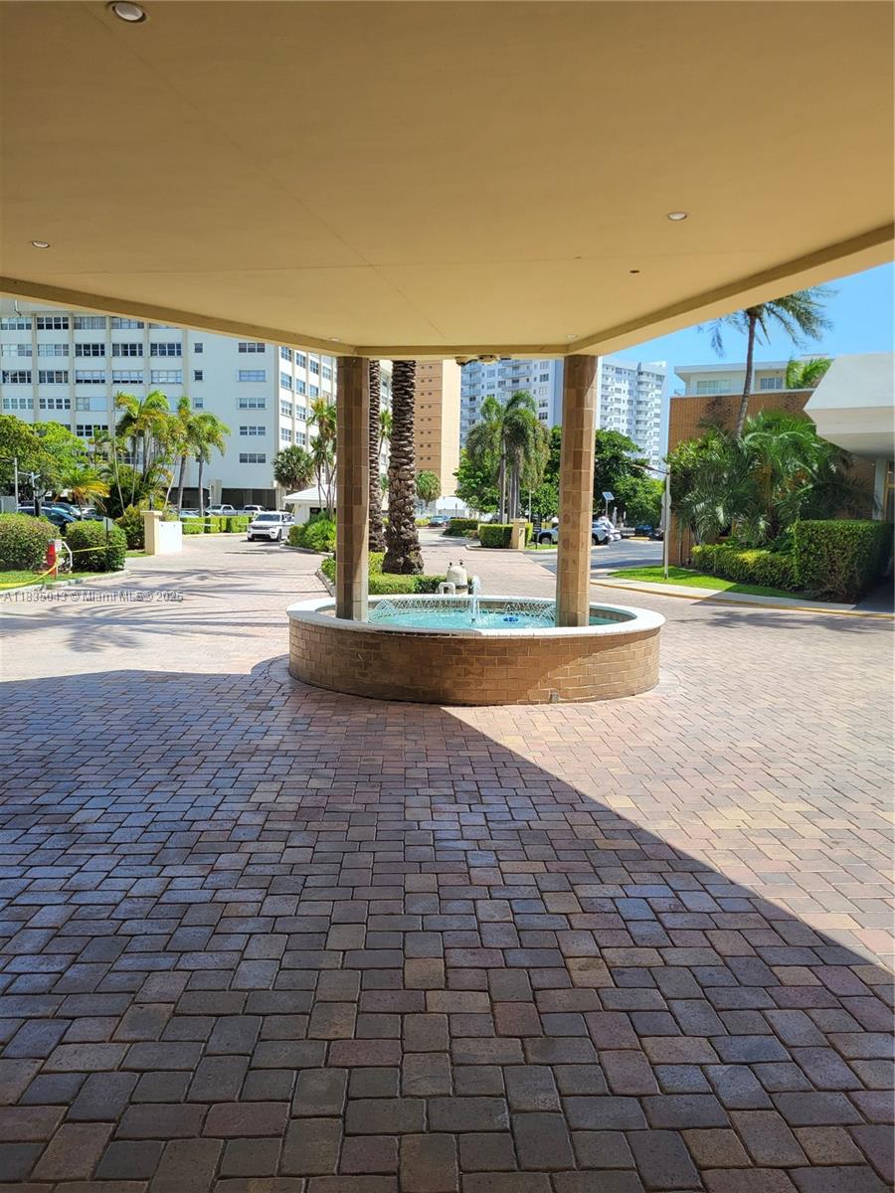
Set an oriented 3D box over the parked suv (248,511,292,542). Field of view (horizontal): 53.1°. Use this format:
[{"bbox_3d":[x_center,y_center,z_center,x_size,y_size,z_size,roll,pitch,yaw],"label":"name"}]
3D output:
[{"bbox_3d":[-10.734,-4.271,54.200,1.940,1.760,4.800,1,5,-1],"label":"parked suv"}]

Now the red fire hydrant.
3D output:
[{"bbox_3d":[-9.414,-0.933,21.400,0.330,0.900,0.330,-1,6,-24],"label":"red fire hydrant"}]

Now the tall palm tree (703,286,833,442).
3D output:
[{"bbox_3d":[9.587,-5.351,27.300,4.700,9.400,4.600,1,5,0],"label":"tall palm tree"}]

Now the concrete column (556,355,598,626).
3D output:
[{"bbox_3d":[1.314,-0.966,9.097,0.340,2.920,0.340,1,6,0],"label":"concrete column"}]

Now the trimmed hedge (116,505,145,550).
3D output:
[{"bbox_3d":[-13.034,-2.870,37.117,1.400,1.748,1.400,-1,6,-19],"label":"trimmed hedge"}]

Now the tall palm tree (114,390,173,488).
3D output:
[{"bbox_3d":[-14.190,-6.015,42.000,3.000,7.200,3.000,1,5,0],"label":"tall palm tree"}]

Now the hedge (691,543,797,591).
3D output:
[{"bbox_3d":[8.566,-0.946,25.013,1.000,0.837,7.400,1,6,-2],"label":"hedge"}]

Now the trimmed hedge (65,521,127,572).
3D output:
[{"bbox_3d":[-9.648,-1.410,24.594,1.600,1.312,1.600,-1,6,-21],"label":"trimmed hedge"}]

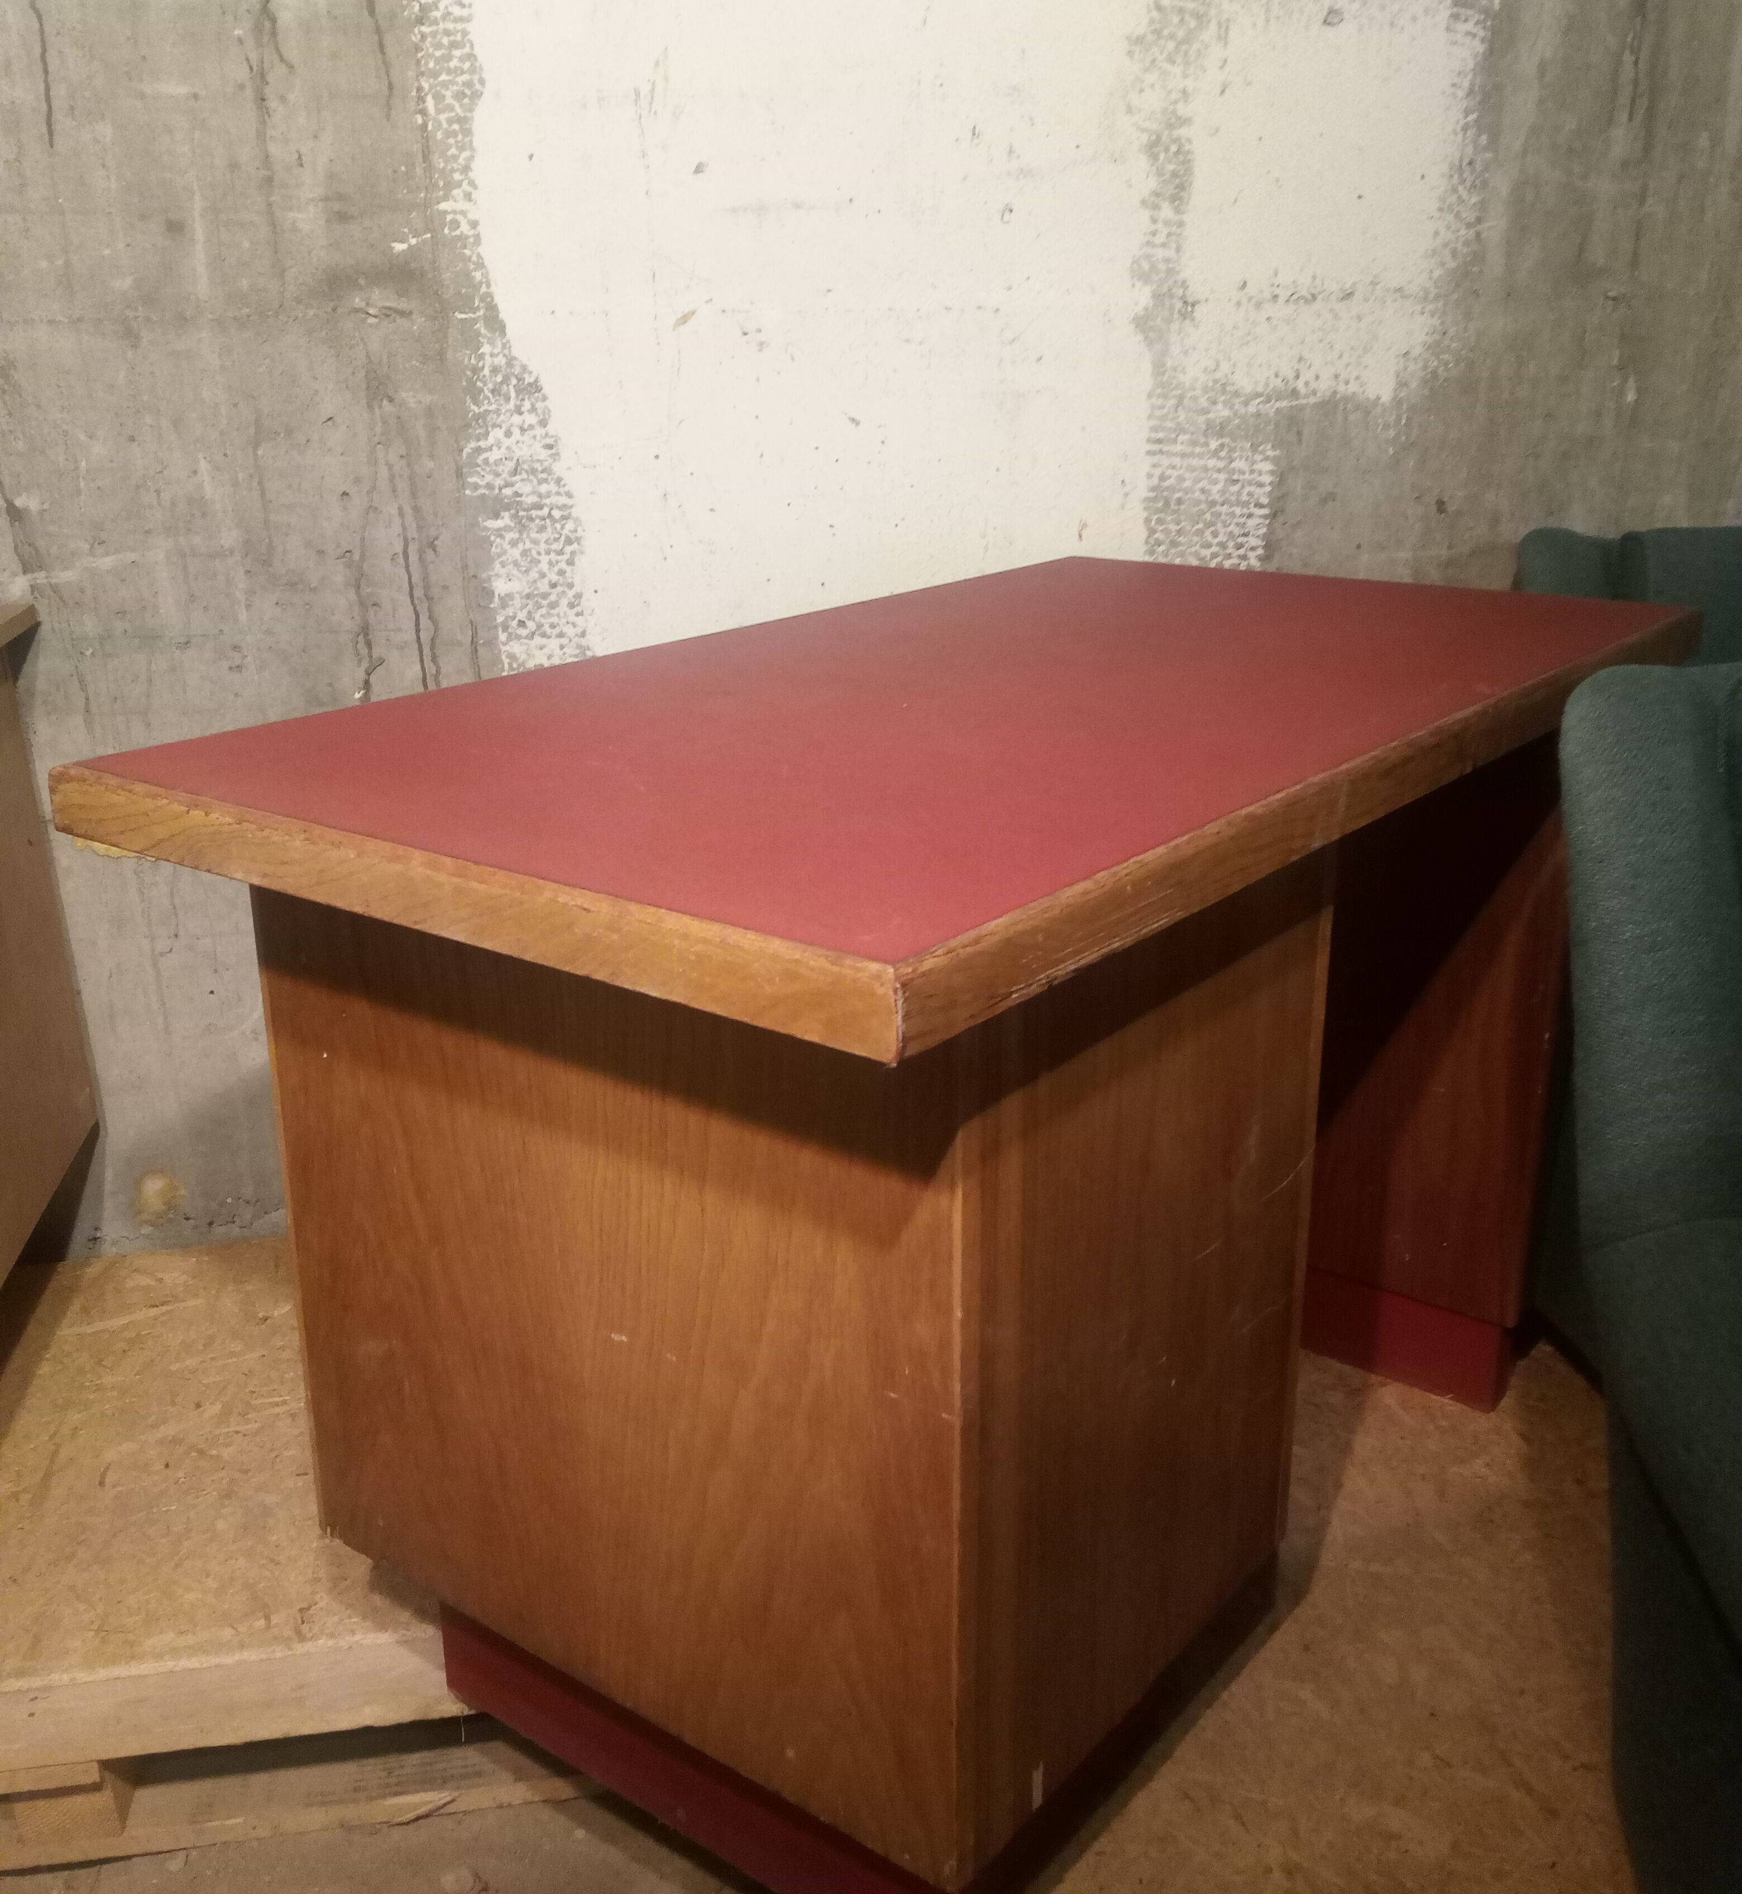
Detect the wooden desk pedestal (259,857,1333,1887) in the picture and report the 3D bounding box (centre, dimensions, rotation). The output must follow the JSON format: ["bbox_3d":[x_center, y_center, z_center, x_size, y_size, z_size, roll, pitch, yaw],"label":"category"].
[{"bbox_3d":[-0.059,0.202,1.437,0.651,0.609,0.487,12,21,36],"label":"wooden desk pedestal"}]

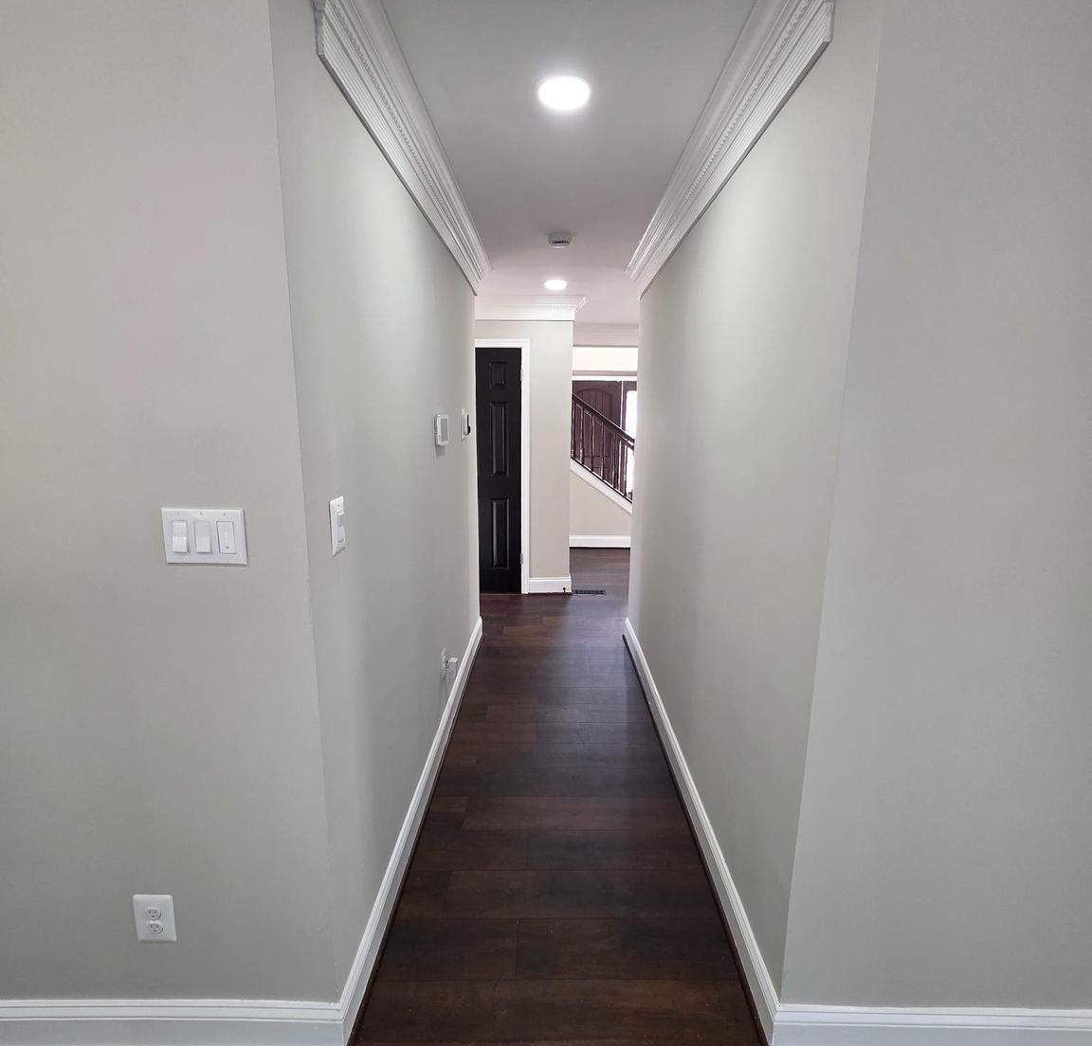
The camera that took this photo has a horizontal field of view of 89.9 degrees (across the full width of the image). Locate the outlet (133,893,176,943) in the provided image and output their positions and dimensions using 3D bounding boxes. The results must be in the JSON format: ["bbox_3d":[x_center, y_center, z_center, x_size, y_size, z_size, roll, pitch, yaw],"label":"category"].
[{"bbox_3d":[-0.901,0.912,1.255,0.078,0.120,0.012,0,11,1],"label":"outlet"}]

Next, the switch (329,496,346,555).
[{"bbox_3d":[-0.467,0.009,1.247,0.015,0.117,0.072,0,11,1],"label":"switch"}]

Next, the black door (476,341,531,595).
[{"bbox_3d":[-0.482,-0.389,4.554,0.590,2.030,0.050,0,11,1],"label":"black door"}]

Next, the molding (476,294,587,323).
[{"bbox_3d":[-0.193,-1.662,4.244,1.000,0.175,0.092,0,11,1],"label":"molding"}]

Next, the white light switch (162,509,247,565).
[{"bbox_3d":[-0.680,0.029,1.084,0.162,0.115,0.016,0,11,1],"label":"white light switch"}]

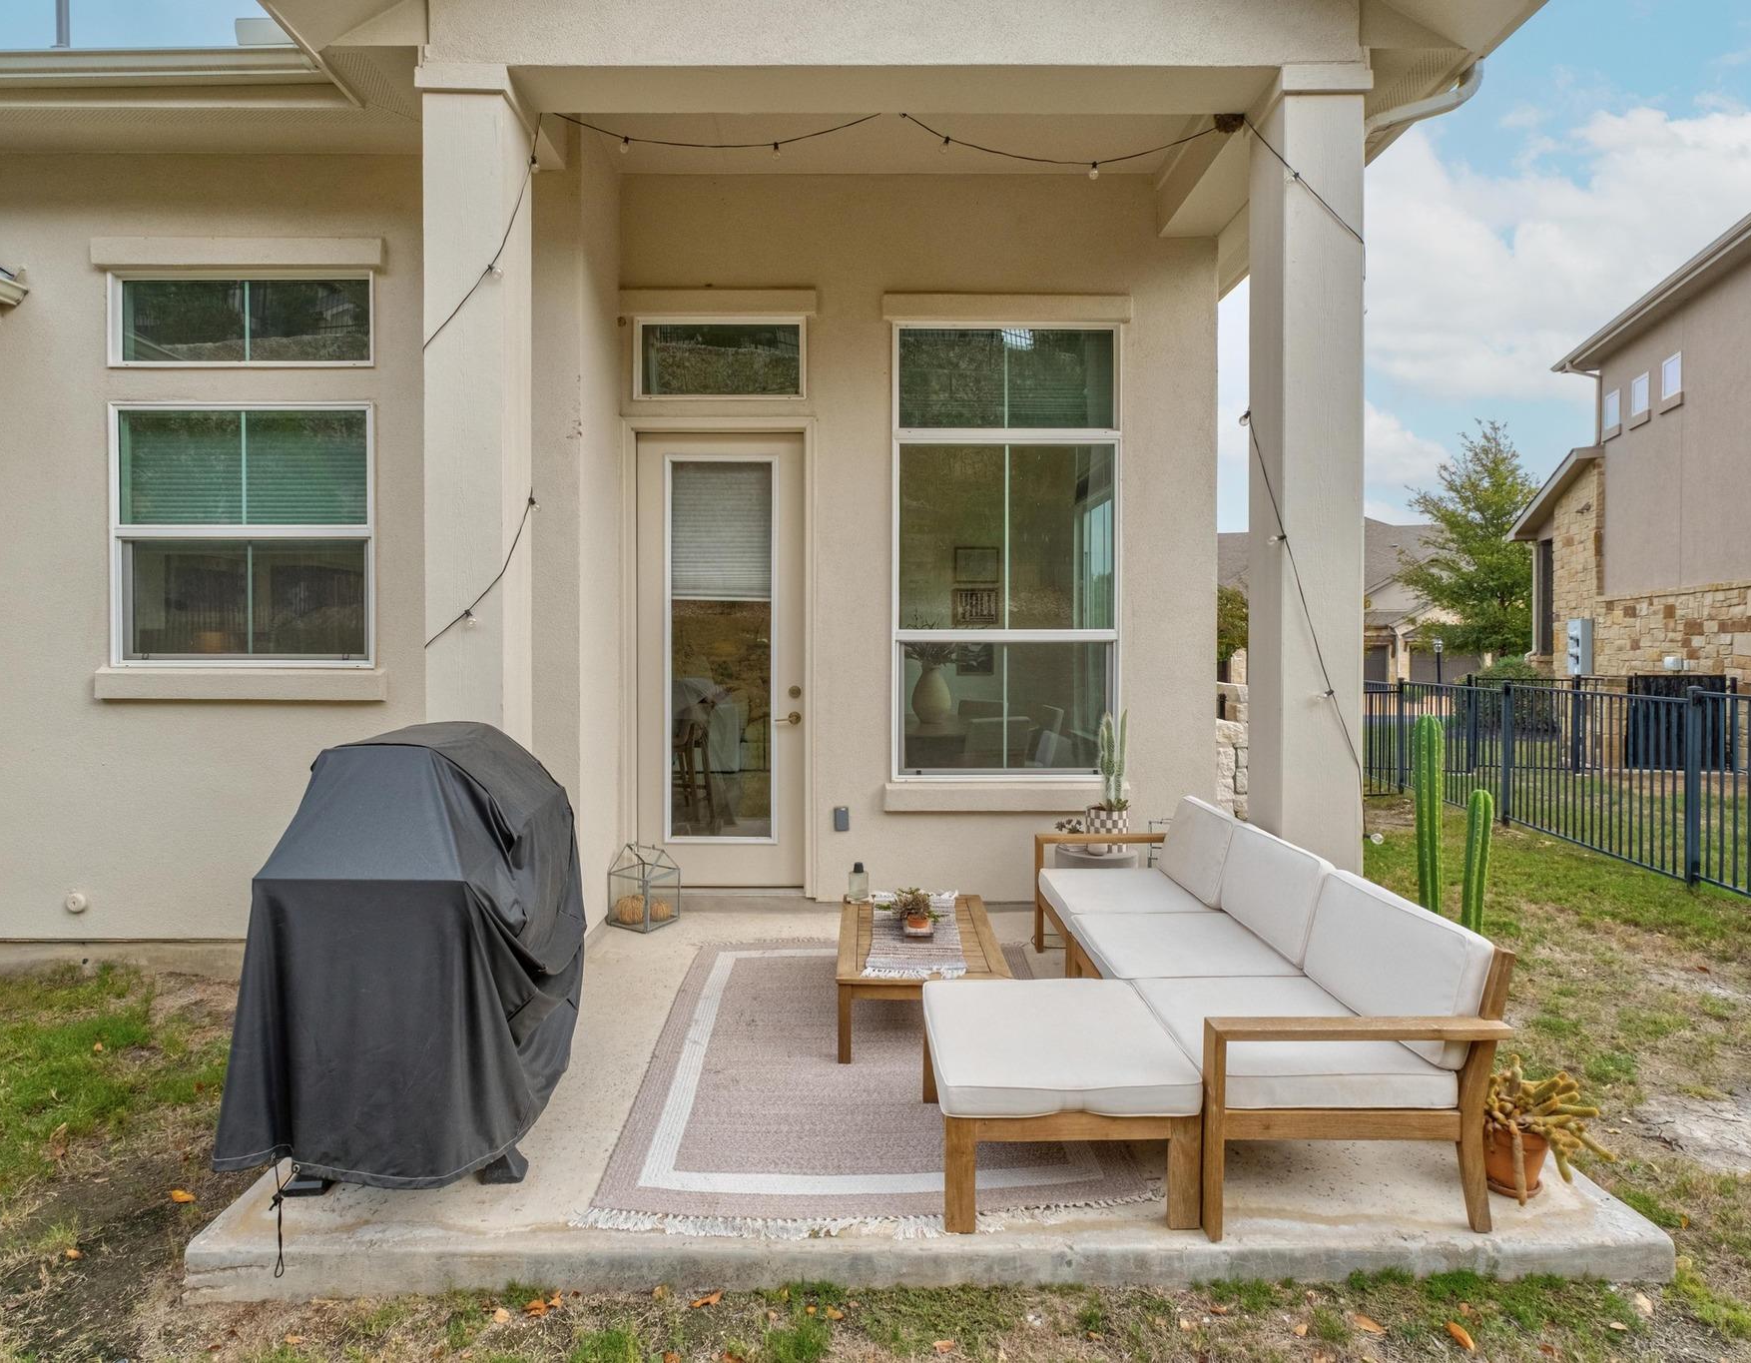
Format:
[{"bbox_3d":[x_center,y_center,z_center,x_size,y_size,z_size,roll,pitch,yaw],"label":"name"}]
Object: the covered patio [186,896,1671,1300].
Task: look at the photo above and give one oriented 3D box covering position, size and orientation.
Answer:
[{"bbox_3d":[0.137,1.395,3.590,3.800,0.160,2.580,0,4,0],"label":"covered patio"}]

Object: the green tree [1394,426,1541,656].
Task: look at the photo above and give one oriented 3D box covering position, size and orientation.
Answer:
[{"bbox_3d":[12.600,-2.450,19.000,3.800,6.000,3.800,0,3,0],"label":"green tree"}]

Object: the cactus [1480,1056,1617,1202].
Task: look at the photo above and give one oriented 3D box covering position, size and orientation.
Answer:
[{"bbox_3d":[1.780,1.180,2.450,0.340,0.320,0.300,0,1,0],"label":"cactus"}]

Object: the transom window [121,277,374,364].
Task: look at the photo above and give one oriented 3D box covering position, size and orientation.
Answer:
[{"bbox_3d":[-2.895,-1.652,4.150,1.190,0.435,0.090,0,1,0],"label":"transom window"}]

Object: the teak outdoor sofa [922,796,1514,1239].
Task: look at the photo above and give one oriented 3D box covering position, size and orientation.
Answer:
[{"bbox_3d":[0.850,0.950,3.280,1.380,0.710,2.200,0,2,0],"label":"teak outdoor sofa"}]

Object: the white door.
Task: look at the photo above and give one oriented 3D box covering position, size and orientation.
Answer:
[{"bbox_3d":[-0.836,-0.120,4.930,0.930,2.460,0.090,0,2,0],"label":"white door"}]

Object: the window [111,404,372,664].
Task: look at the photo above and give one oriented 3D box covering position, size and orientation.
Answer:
[{"bbox_3d":[-2.893,-0.670,4.150,1.190,1.200,0.100,0,1,0],"label":"window"}]

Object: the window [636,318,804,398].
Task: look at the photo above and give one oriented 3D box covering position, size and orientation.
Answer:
[{"bbox_3d":[-0.835,-1.737,4.880,0.910,0.437,0.090,0,1,0],"label":"window"}]

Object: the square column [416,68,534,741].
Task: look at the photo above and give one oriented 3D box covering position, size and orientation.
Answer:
[{"bbox_3d":[-1.565,-0.510,3.600,0.320,3.600,0.320,0,1,0],"label":"square column"}]

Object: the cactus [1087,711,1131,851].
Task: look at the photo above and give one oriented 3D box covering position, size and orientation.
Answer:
[{"bbox_3d":[1.177,0.500,4.560,0.220,0.710,0.210,0,3,0],"label":"cactus"}]

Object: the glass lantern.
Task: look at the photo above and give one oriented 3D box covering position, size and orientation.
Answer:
[{"bbox_3d":[-1.175,1.040,4.650,0.260,0.400,0.260,1,2,41],"label":"glass lantern"}]

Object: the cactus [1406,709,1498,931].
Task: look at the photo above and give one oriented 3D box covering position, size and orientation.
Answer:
[{"bbox_3d":[1.845,0.750,2.910,0.310,1.240,0.300,0,3,0],"label":"cactus"}]

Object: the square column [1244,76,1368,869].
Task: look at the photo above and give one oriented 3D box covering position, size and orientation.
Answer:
[{"bbox_3d":[1.690,-0.460,3.560,0.320,3.630,0.330,0,2,0],"label":"square column"}]

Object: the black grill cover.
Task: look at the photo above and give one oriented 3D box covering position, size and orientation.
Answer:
[{"bbox_3d":[-1.370,0.740,2.850,0.710,1.150,1.000,0,2,0],"label":"black grill cover"}]

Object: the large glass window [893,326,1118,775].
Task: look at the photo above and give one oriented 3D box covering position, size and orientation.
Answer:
[{"bbox_3d":[0.699,-0.690,4.880,1.240,2.450,0.100,0,2,0],"label":"large glass window"}]

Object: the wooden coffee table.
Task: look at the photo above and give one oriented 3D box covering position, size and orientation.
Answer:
[{"bbox_3d":[0.171,1.170,3.660,0.625,0.310,0.940,0,3,0],"label":"wooden coffee table"}]

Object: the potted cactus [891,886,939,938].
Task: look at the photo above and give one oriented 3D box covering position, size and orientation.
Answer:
[{"bbox_3d":[0.166,0.925,3.660,0.200,0.185,0.190,0,3,0],"label":"potted cactus"}]

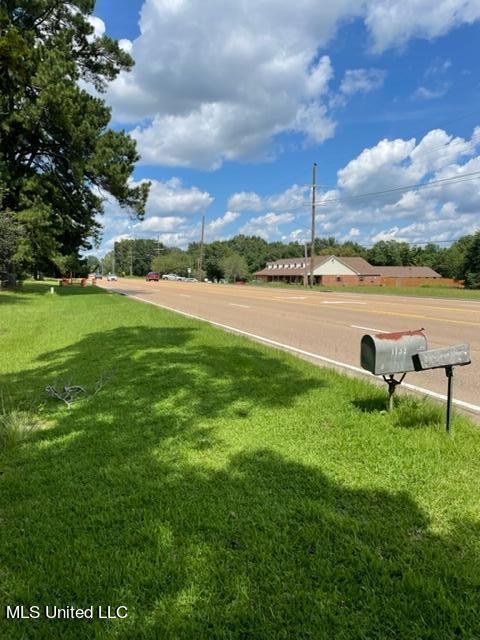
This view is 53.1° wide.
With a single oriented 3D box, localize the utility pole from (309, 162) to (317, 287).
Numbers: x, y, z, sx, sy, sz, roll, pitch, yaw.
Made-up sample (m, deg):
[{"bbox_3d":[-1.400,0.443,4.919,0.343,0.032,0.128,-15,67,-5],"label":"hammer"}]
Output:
[{"bbox_3d":[7.500,-9.540,49.280,0.350,12.550,0.350,0,6,0],"label":"utility pole"}]

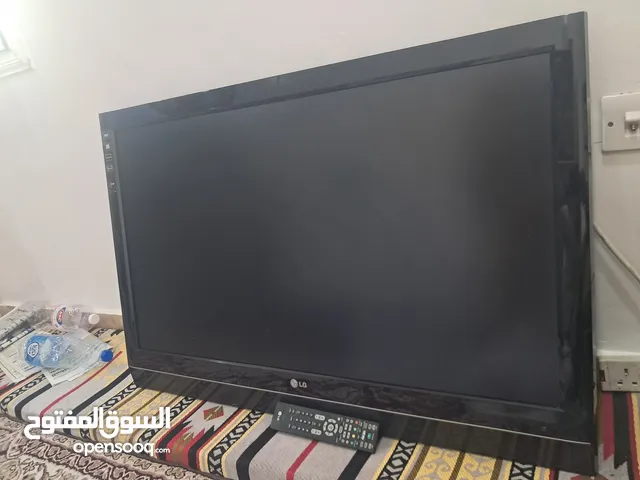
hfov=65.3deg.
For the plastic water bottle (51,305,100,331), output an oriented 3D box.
[{"bbox_3d":[-0.777,0.250,1.592,0.200,0.072,0.072,-1,17,30],"label":"plastic water bottle"}]

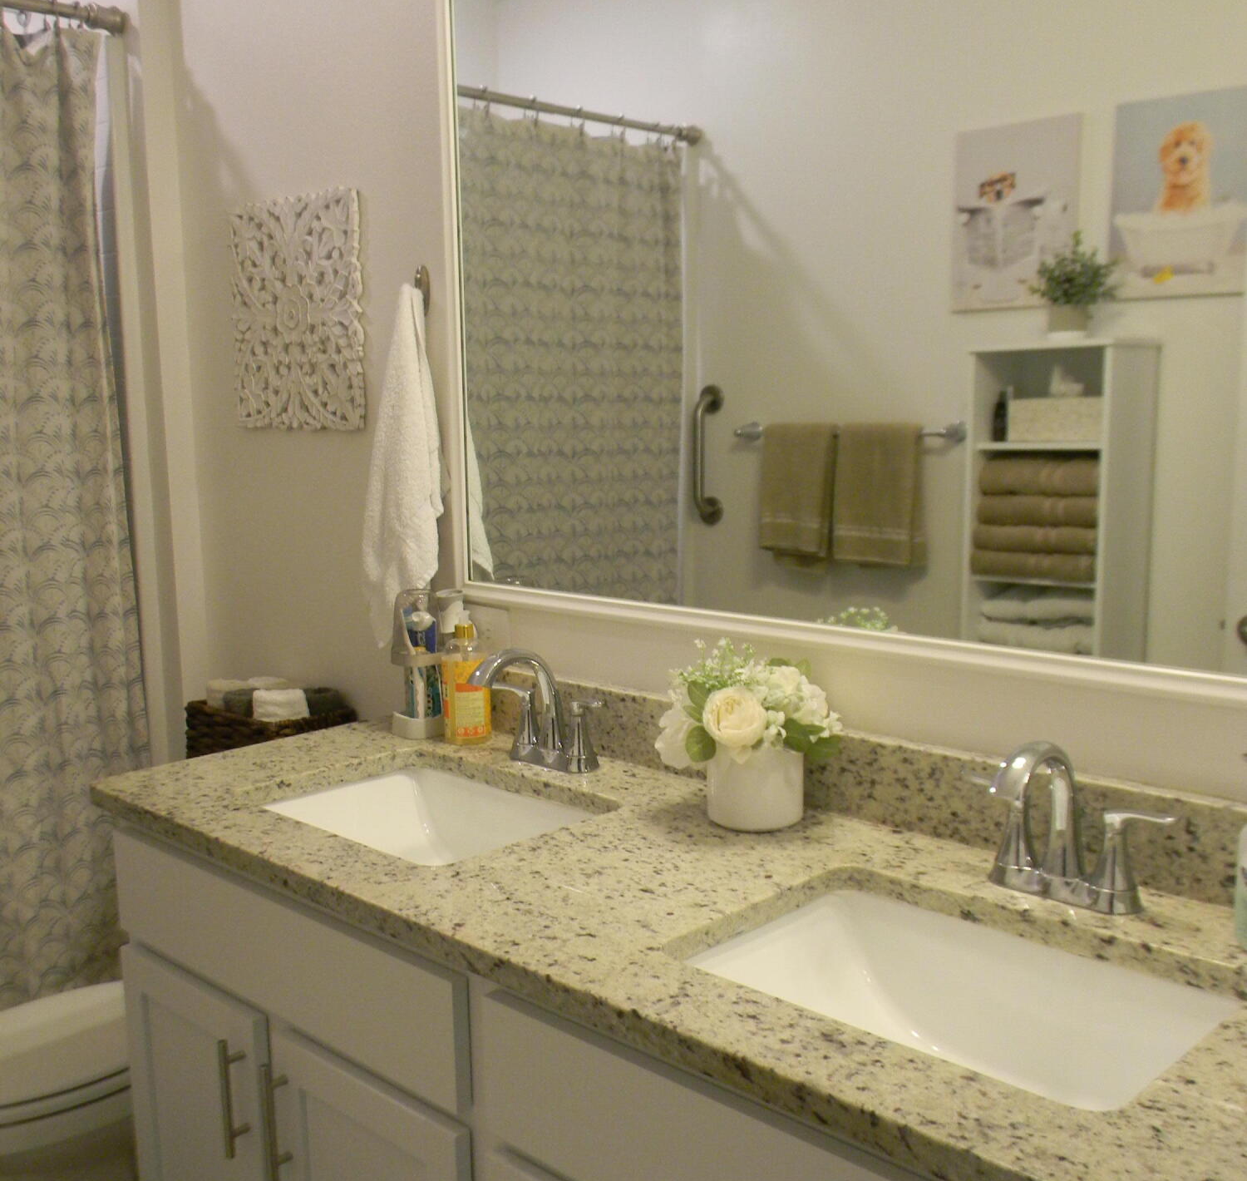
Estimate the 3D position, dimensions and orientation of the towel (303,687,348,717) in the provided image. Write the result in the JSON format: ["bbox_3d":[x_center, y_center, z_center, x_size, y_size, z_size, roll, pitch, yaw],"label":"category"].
[{"bbox_3d":[-0.542,0.229,2.369,0.085,0.116,0.080,7,11,43],"label":"towel"}]

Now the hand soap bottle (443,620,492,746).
[{"bbox_3d":[-0.236,0.132,2.018,0.072,0.193,0.068,-2,8,-9],"label":"hand soap bottle"}]

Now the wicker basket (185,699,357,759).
[{"bbox_3d":[-0.631,0.263,2.419,0.285,0.118,0.152,7,11,43],"label":"wicker basket"}]

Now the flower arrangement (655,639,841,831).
[{"bbox_3d":[0.149,0.171,1.615,0.208,0.215,0.195,-1,8,0],"label":"flower arrangement"}]

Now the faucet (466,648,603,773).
[{"bbox_3d":[-0.155,0.163,1.861,0.225,0.172,0.179,7,11,43],"label":"faucet"}]

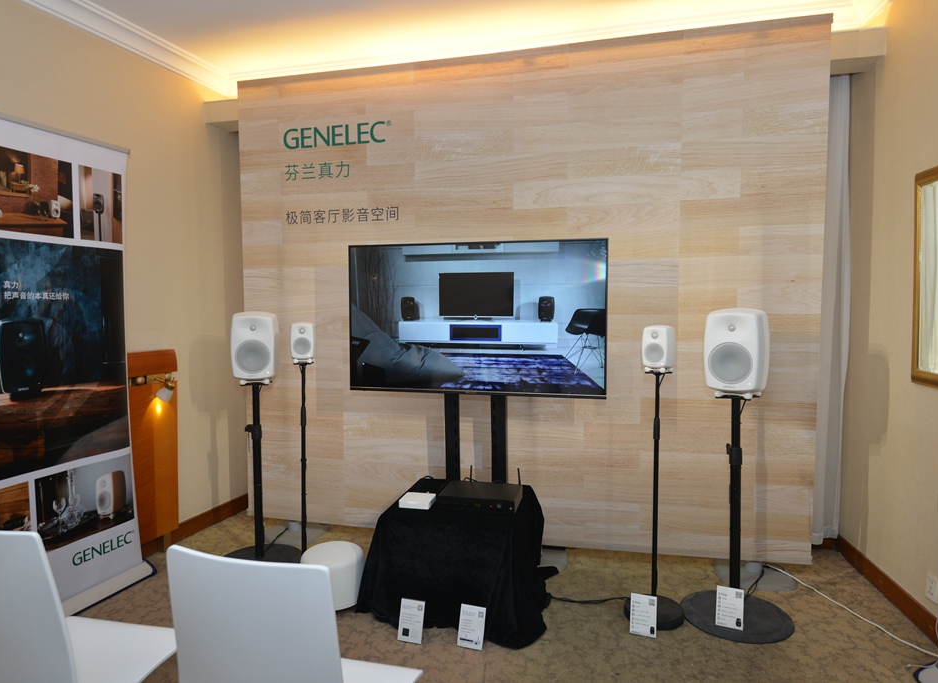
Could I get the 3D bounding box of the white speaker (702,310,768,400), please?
[{"bbox_3d":[1.149,0.043,2.556,0.237,0.365,0.223,3,5,40],"label":"white speaker"}]

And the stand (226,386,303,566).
[{"bbox_3d":[-1.136,0.690,3.206,0.450,0.965,0.450,-1,4,-5],"label":"stand"}]

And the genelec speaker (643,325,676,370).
[{"bbox_3d":[0.812,0.029,2.557,0.121,0.195,0.115,2,5,39],"label":"genelec speaker"}]

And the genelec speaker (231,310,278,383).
[{"bbox_3d":[-1.137,0.028,3.167,0.237,0.365,0.223,-1,4,-9],"label":"genelec speaker"}]

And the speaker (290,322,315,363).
[{"bbox_3d":[-0.848,0.003,3.046,0.121,0.195,0.115,-1,4,-5],"label":"speaker"}]

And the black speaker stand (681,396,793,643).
[{"bbox_3d":[1.160,0.709,2.573,0.452,0.970,0.452,2,4,36],"label":"black speaker stand"}]

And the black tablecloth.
[{"bbox_3d":[-0.045,0.962,2.768,0.830,0.460,0.670,0,4,14],"label":"black tablecloth"}]

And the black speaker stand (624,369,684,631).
[{"bbox_3d":[0.810,0.660,2.581,0.252,1.072,0.252,2,4,36],"label":"black speaker stand"}]

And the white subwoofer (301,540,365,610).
[{"bbox_3d":[-0.624,1.066,2.730,0.283,0.234,0.283,0,3,13],"label":"white subwoofer"}]

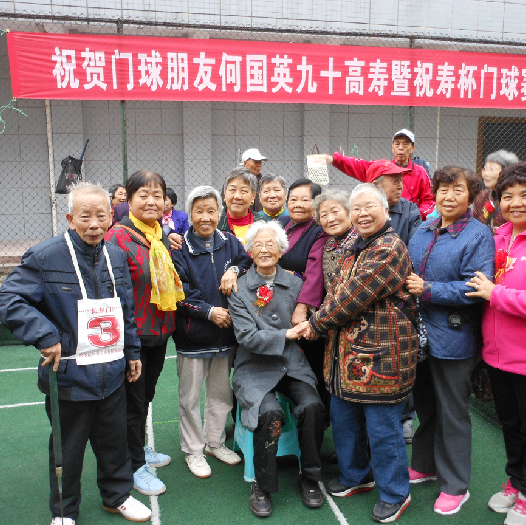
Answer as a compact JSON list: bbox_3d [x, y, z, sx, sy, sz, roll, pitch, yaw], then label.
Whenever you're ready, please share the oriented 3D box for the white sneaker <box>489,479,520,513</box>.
[{"bbox_3d":[1.160,1.066,2.680,0.250,0.120,0.095,-8,11,-42],"label":"white sneaker"}]

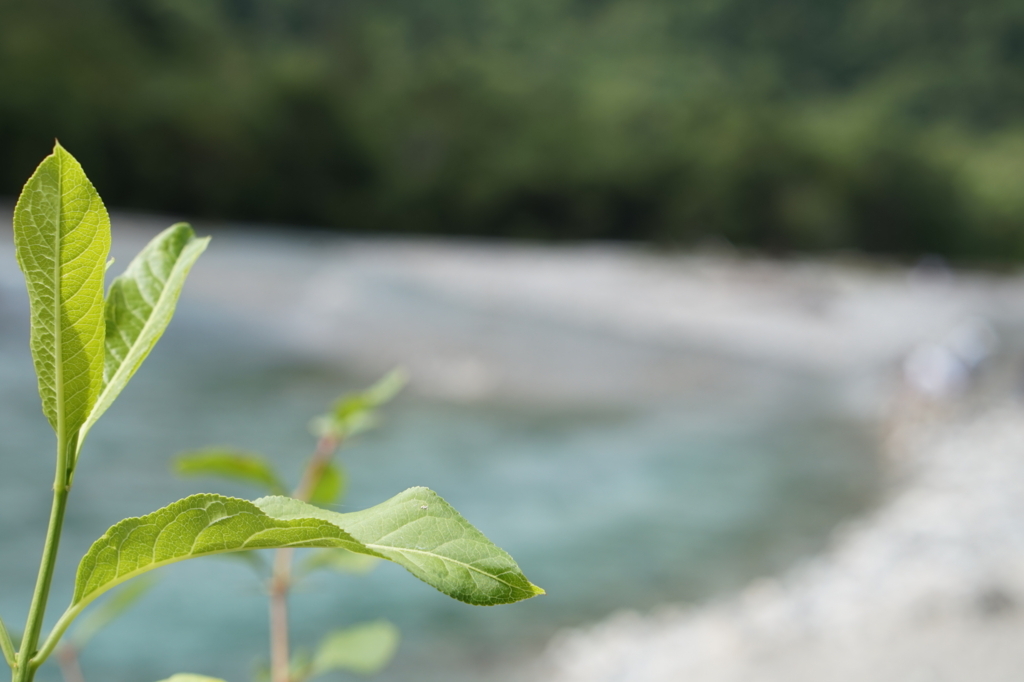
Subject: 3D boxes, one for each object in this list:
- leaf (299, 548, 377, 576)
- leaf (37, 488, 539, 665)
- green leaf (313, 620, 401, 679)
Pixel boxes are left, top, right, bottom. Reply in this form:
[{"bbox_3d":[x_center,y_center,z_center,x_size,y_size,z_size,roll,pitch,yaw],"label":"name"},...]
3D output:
[{"bbox_3d":[-0.064,0.080,0.780,0.031,0.013,0.018,-1,4,-23],"label":"leaf"},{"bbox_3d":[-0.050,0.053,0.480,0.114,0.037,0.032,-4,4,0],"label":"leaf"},{"bbox_3d":[-0.057,0.111,0.770,0.034,0.021,0.019,-1,4,-23],"label":"green leaf"}]

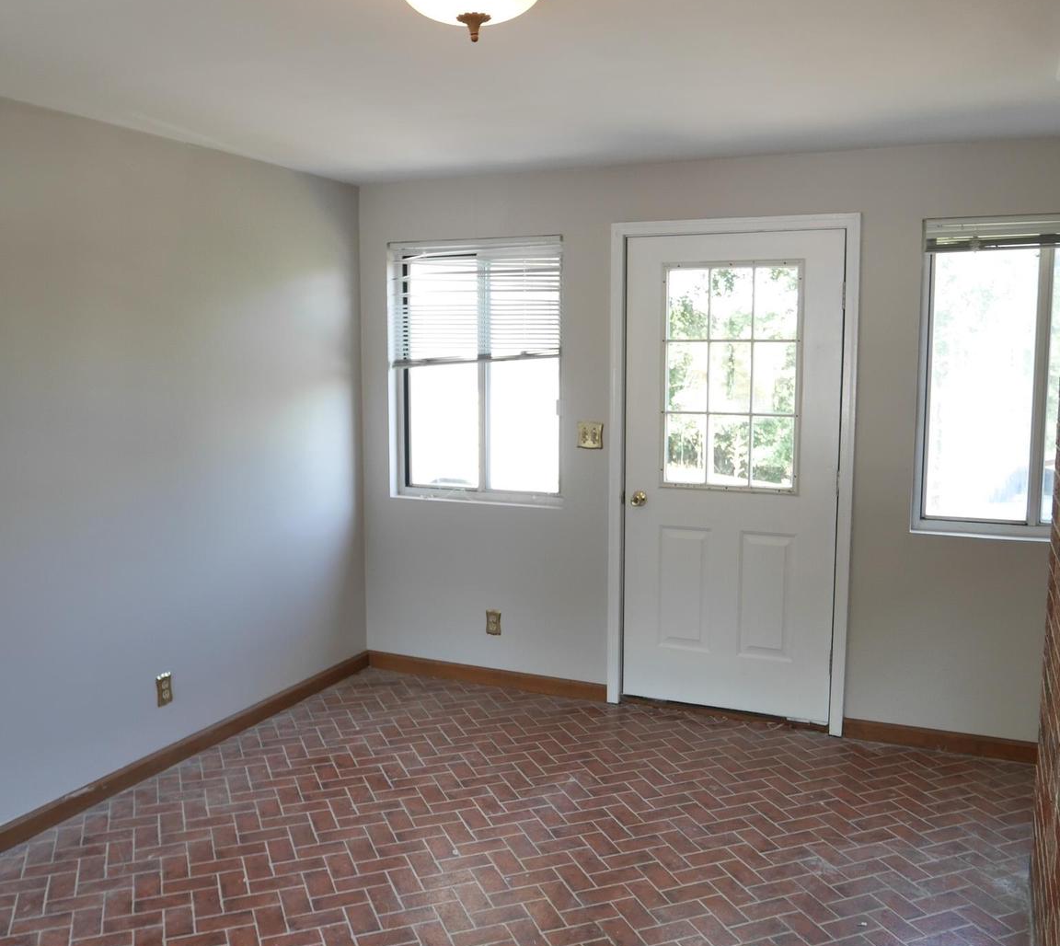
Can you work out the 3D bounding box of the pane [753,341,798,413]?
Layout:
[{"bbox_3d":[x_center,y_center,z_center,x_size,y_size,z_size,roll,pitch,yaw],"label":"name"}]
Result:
[{"bbox_3d":[1.025,-0.398,4.091,0.181,0.298,0.020,3,8,23],"label":"pane"}]

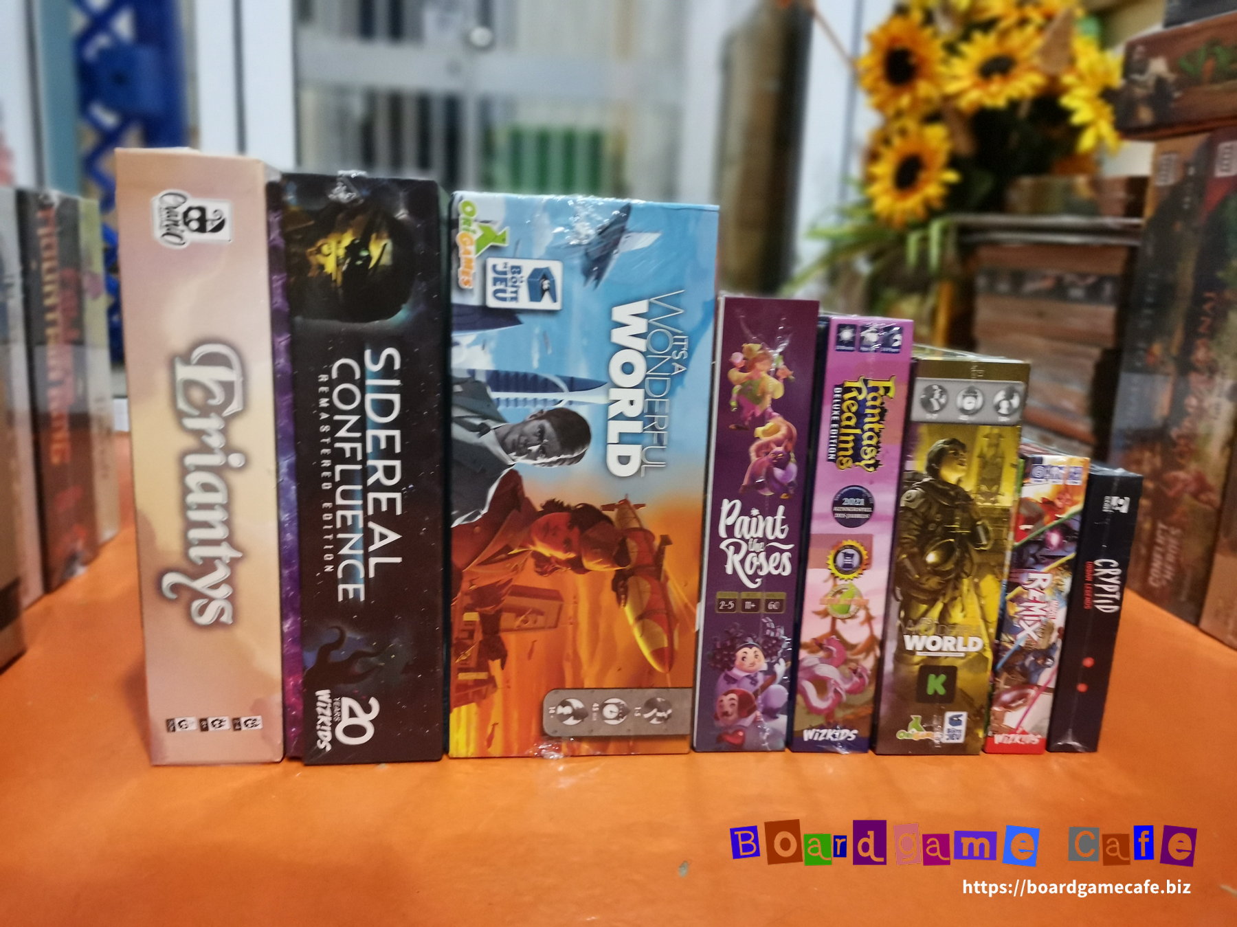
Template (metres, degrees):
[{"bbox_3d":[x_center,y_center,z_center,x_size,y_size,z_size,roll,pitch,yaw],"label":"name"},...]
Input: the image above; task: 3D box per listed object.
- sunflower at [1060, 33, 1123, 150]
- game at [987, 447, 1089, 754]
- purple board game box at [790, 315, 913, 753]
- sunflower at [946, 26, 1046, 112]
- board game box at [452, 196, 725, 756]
[{"bbox_3d":[0.593,-0.453,1.140,0.120,0.135,0.050,-2,6,-22],"label":"sunflower"},{"bbox_3d":[0.225,0.068,0.565,0.034,0.170,0.122,2,12,-2],"label":"game"},{"bbox_3d":[0.117,0.023,0.592,0.043,0.238,0.205,2,12,-3],"label":"purple board game box"},{"bbox_3d":[0.469,-0.488,1.150,0.122,0.115,0.045,11,-9,35],"label":"sunflower"},{"bbox_3d":[-0.031,-0.005,0.569,0.128,0.289,0.200,1,12,-7],"label":"board game box"}]

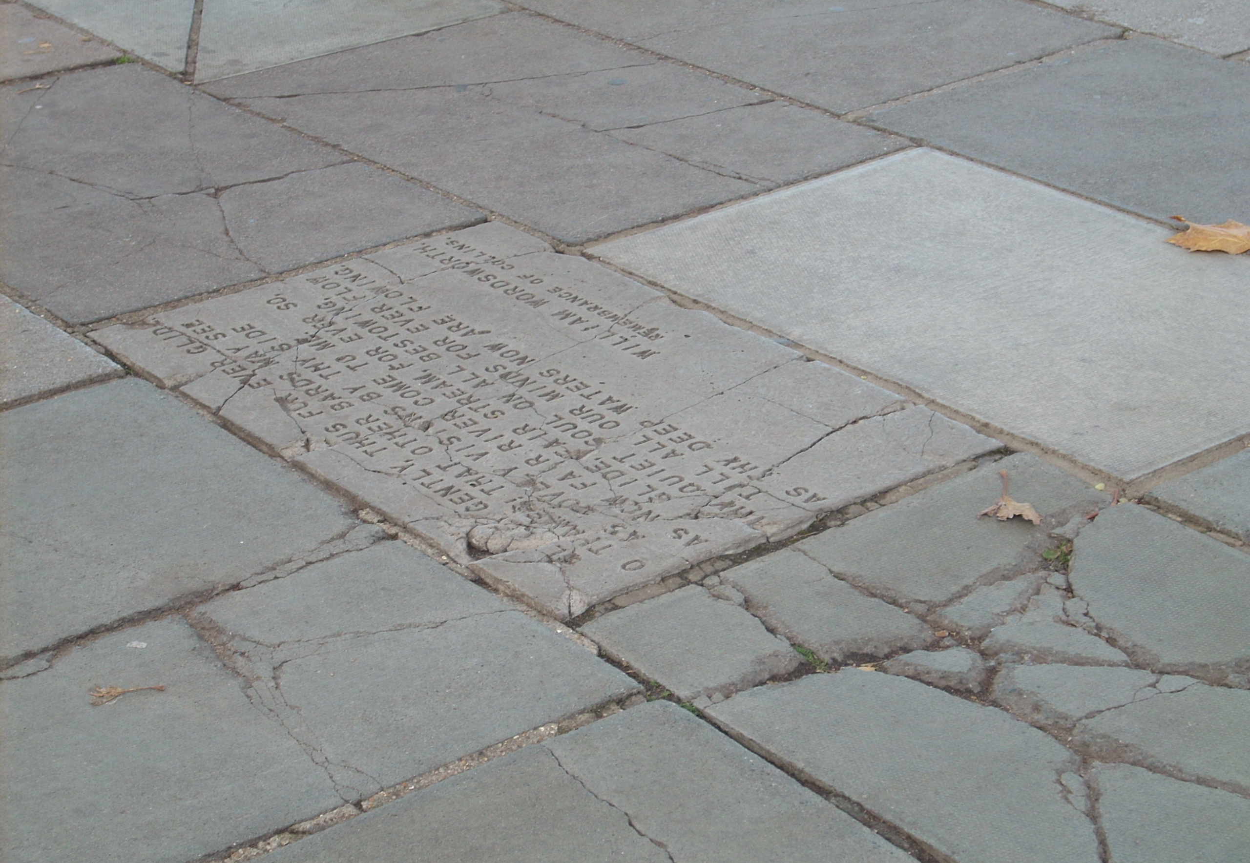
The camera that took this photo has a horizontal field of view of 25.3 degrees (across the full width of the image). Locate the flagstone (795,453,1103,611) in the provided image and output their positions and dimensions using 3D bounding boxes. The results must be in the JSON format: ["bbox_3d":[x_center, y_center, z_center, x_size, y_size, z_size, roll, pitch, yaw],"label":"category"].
[{"bbox_3d":[0.358,0.118,2.877,0.376,0.050,0.185,-19,30,-35],"label":"flagstone"}]

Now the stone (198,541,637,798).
[{"bbox_3d":[-0.226,0.236,2.628,0.305,0.050,0.400,-19,30,-35],"label":"stone"}]

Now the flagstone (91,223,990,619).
[{"bbox_3d":[-0.113,-0.027,3.207,0.622,0.050,0.954,-19,30,-35],"label":"flagstone"}]

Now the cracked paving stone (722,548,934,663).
[{"bbox_3d":[0.190,0.195,2.709,0.127,0.050,0.224,-19,30,-35],"label":"cracked paving stone"}]

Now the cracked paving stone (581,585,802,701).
[{"bbox_3d":[0.073,0.220,2.657,0.155,0.050,0.194,-19,30,-35],"label":"cracked paving stone"}]

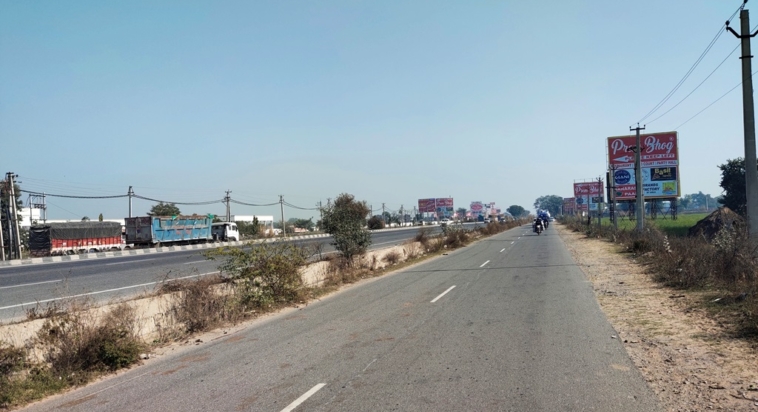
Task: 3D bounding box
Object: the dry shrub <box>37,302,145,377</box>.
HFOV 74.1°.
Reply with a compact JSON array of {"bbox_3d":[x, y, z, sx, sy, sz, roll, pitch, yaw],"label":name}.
[{"bbox_3d":[-4.126,1.869,7.198,0.850,0.970,1.400,-2,-2,19],"label":"dry shrub"}]

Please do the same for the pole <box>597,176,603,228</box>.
[{"bbox_3d":[34.801,-0.480,78.876,1.050,8.330,0.350,-2,-2,19],"label":"pole"}]

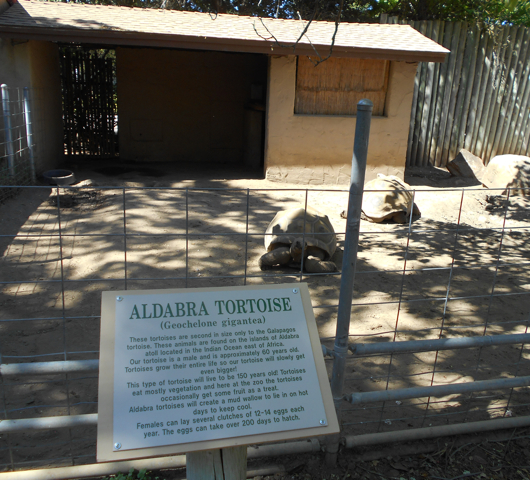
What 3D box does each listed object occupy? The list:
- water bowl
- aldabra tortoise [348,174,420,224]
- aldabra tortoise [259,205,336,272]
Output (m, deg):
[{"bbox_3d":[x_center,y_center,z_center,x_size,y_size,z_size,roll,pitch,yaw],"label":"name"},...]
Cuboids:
[{"bbox_3d":[-3.730,-1.115,8.690,0.540,0.180,0.540,2,14,0],"label":"water bowl"},{"bbox_3d":[1.730,-0.655,7.030,0.860,0.580,1.080,-7,16,-31],"label":"aldabra tortoise"},{"bbox_3d":[0.375,-0.085,5.170,0.780,0.530,1.030,3,14,6],"label":"aldabra tortoise"}]

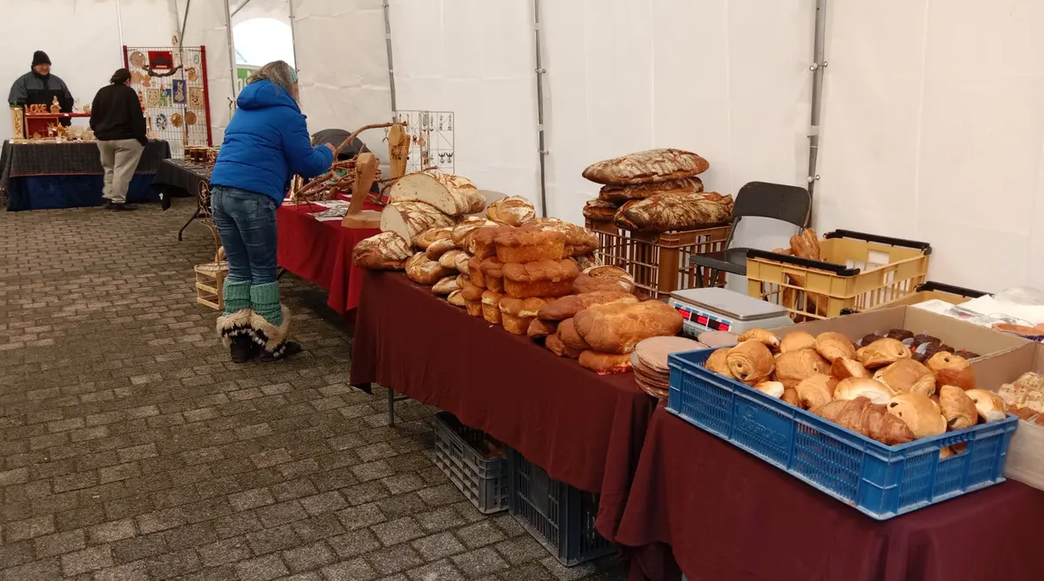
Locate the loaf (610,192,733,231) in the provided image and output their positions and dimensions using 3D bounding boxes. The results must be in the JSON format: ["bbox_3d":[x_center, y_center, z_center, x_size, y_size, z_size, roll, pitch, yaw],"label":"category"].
[{"bbox_3d":[0.692,-0.355,3.711,0.580,0.140,0.220,-7,16,-27],"label":"loaf"}]

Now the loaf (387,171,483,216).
[{"bbox_3d":[-0.368,-0.413,3.500,0.330,0.160,0.260,12,18,37],"label":"loaf"}]

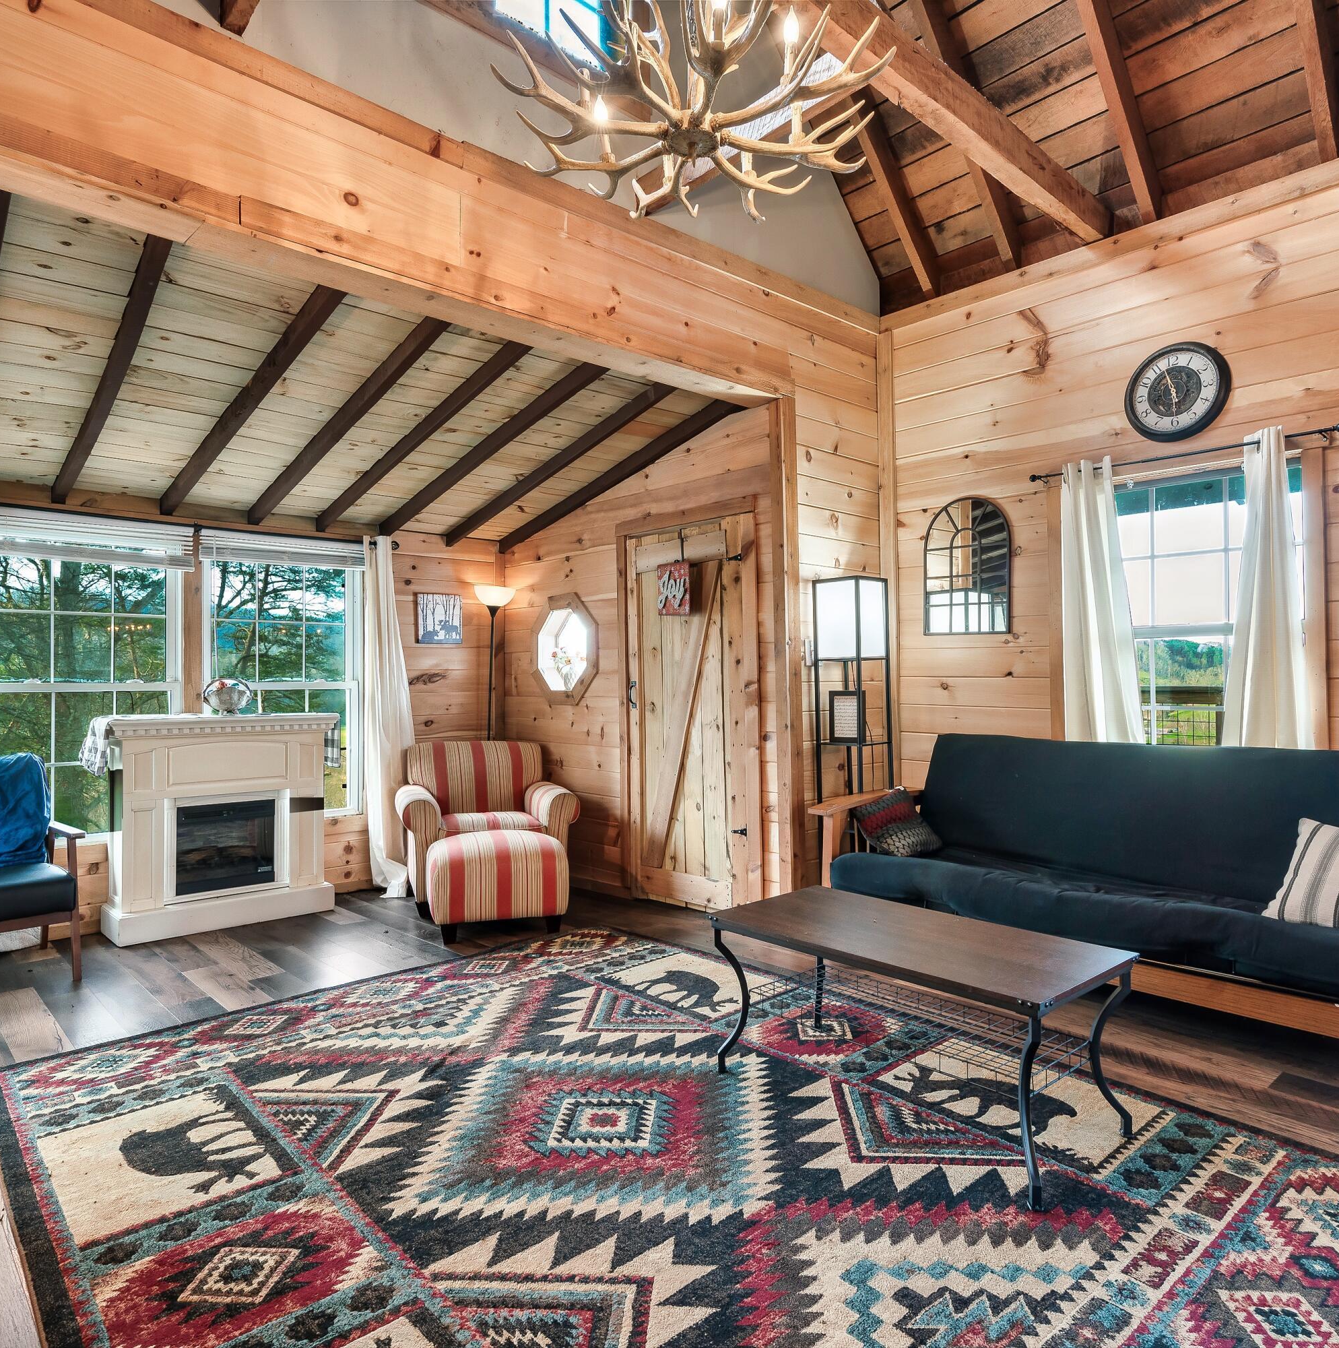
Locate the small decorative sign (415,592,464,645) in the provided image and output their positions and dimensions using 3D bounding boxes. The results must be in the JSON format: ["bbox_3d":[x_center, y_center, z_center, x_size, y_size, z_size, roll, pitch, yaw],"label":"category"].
[{"bbox_3d":[-1.365,-0.331,5.380,0.299,0.297,0.030,0,0,-42],"label":"small decorative sign"}]

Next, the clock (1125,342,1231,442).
[{"bbox_3d":[2.035,-1.134,3.608,0.060,0.386,0.389,0,0,-42],"label":"clock"}]

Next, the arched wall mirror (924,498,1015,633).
[{"bbox_3d":[1.413,-0.517,4.312,0.030,0.657,0.455,0,0,-42],"label":"arched wall mirror"}]

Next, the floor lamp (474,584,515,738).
[{"bbox_3d":[-1.128,0.331,5.648,0.260,1.800,0.260,0,0,-43],"label":"floor lamp"}]

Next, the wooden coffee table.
[{"bbox_3d":[0.670,0.966,2.532,0.541,0.471,1.027,0,0,-43],"label":"wooden coffee table"}]

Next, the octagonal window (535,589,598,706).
[{"bbox_3d":[-0.587,-0.150,5.347,0.090,0.663,0.640,0,0,-43],"label":"octagonal window"}]

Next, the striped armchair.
[{"bbox_3d":[-1.050,0.801,5.025,0.920,0.850,0.850,0,0,-20],"label":"striped armchair"}]

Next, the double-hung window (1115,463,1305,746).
[{"bbox_3d":[2.085,-0.171,3.639,0.090,1.260,0.880,0,0,-43],"label":"double-hung window"}]

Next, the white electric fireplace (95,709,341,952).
[{"bbox_3d":[-2.187,0.713,4.413,1.026,1.006,0.357,0,0,-42],"label":"white electric fireplace"}]

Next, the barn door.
[{"bbox_3d":[0.100,0.226,4.489,0.060,1.934,0.934,0,0,-42],"label":"barn door"}]

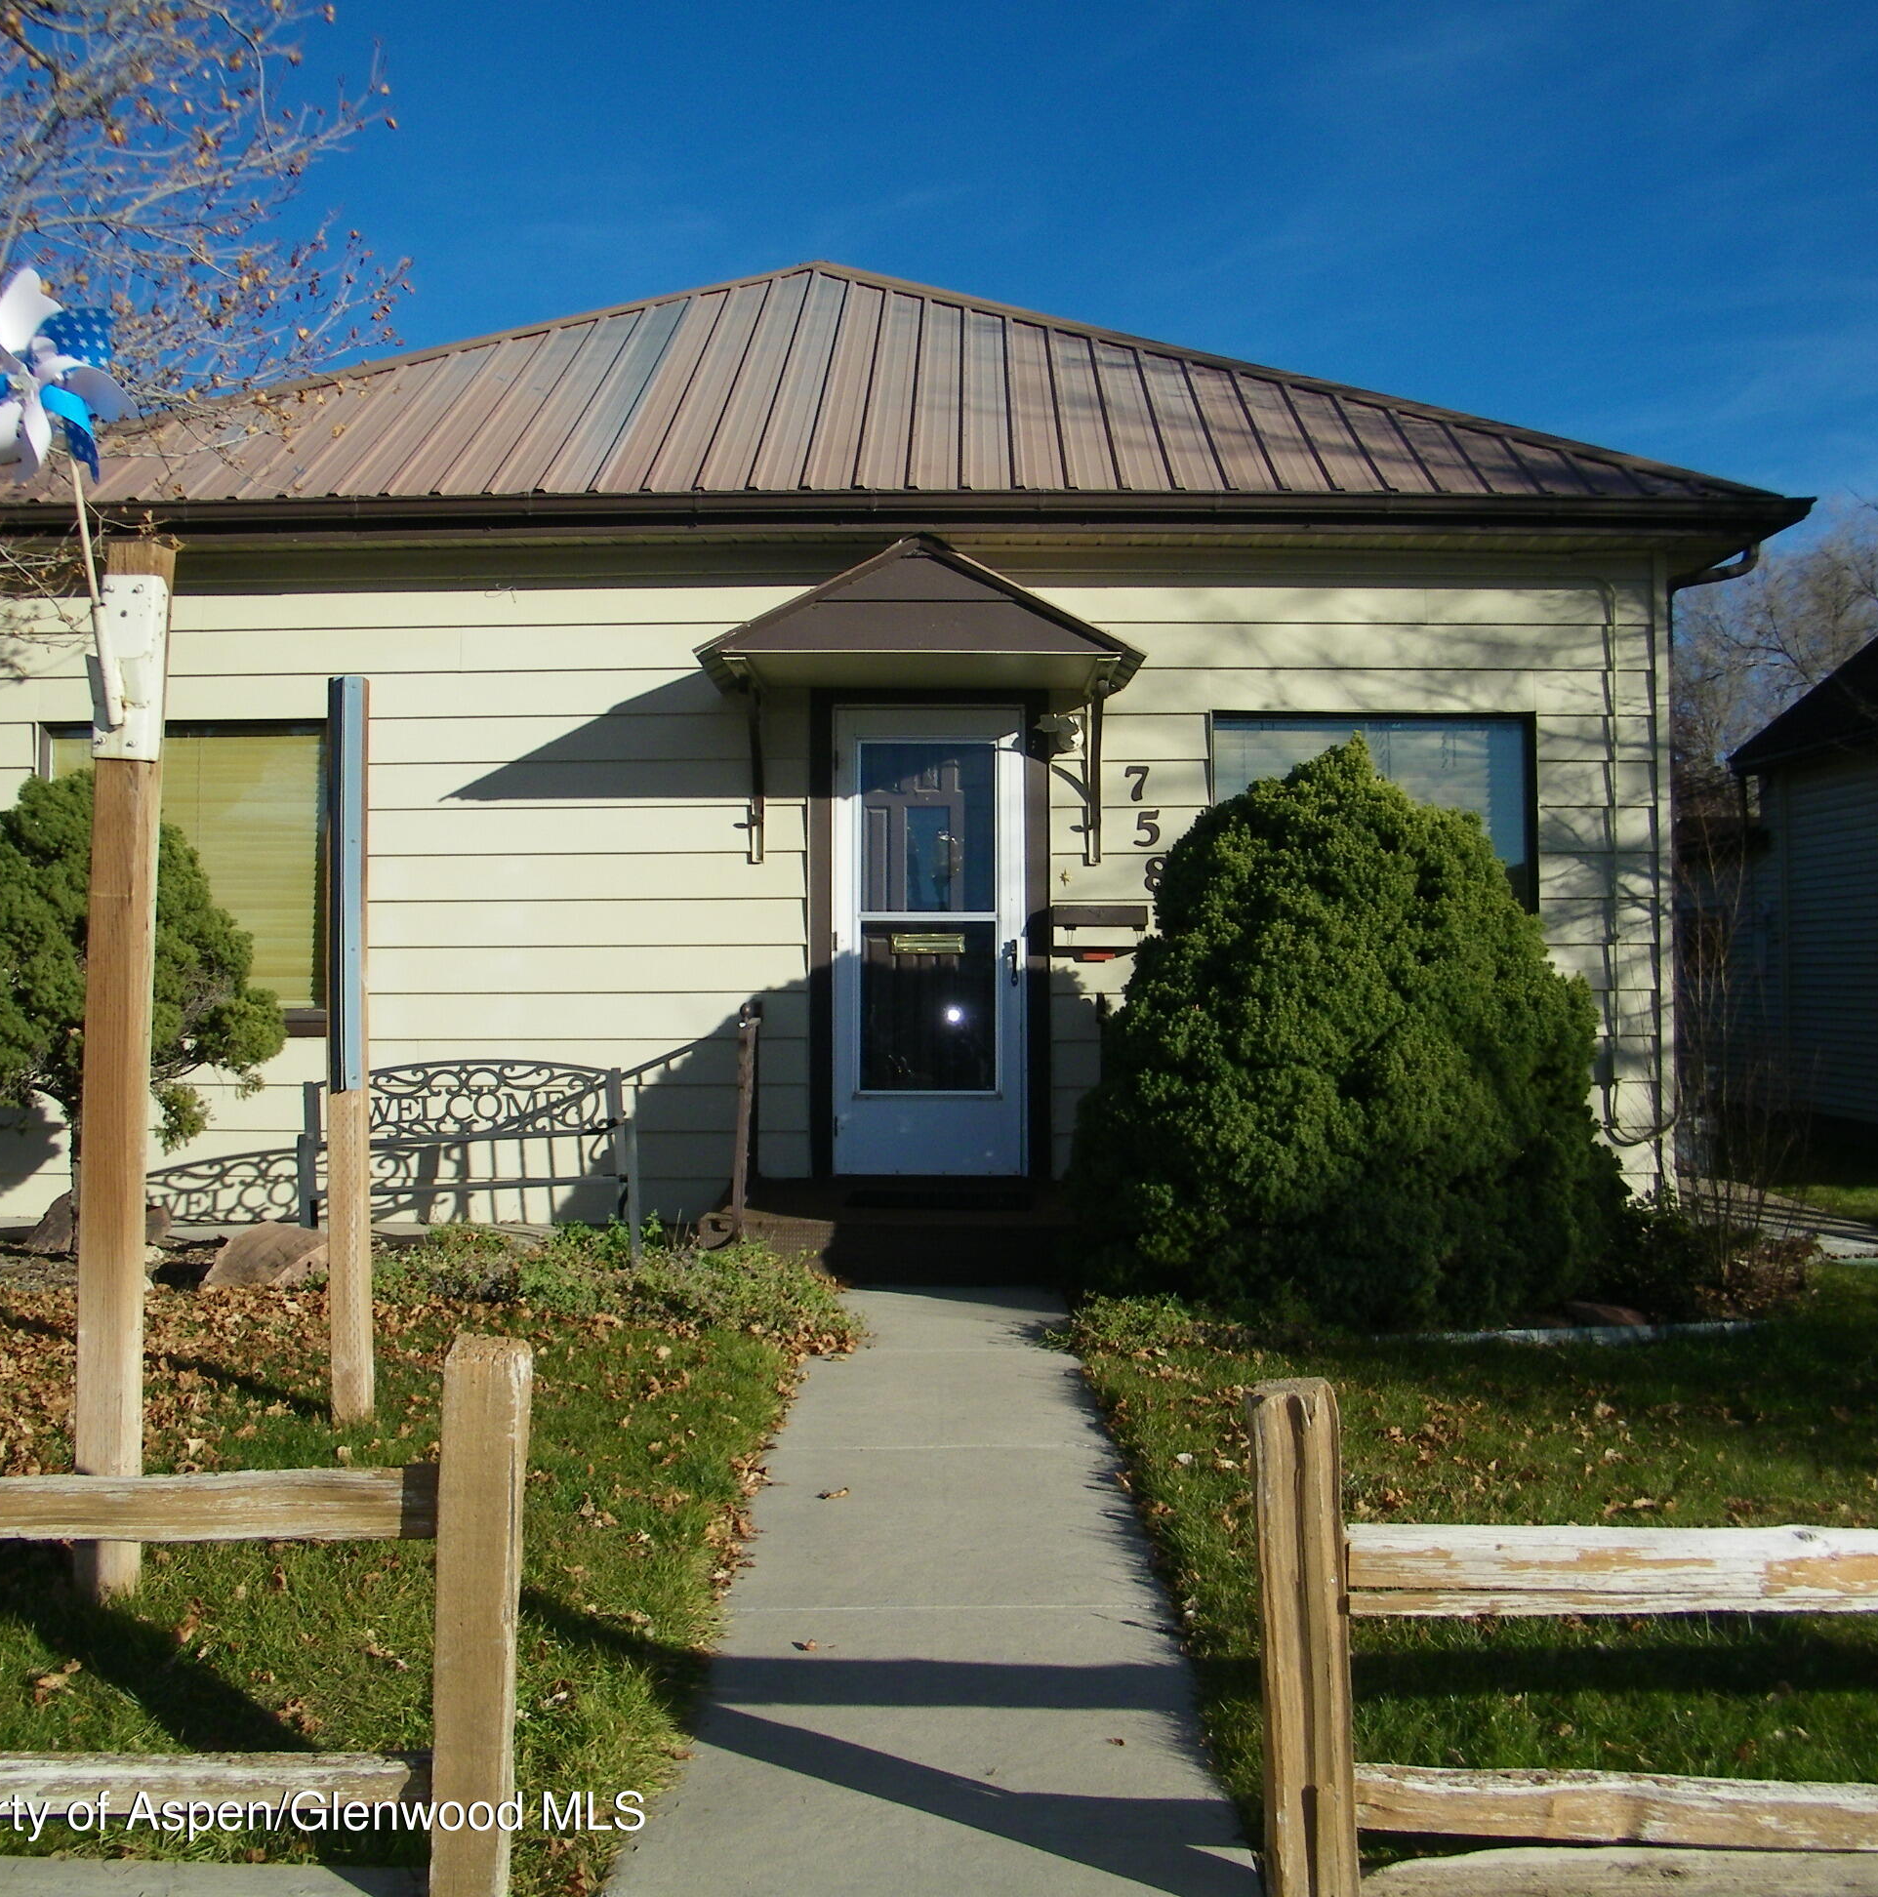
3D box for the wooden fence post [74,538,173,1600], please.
[{"bbox_3d":[-1.609,0.226,4.045,0.095,2.060,0.095,1,-2,0],"label":"wooden fence post"}]

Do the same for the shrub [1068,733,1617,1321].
[{"bbox_3d":[1.591,0.228,7.947,2.120,2.100,1.950,0,-2,0],"label":"shrub"}]

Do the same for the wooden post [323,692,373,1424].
[{"bbox_3d":[-1.649,0.280,5.724,0.095,2.080,0.095,-1,-2,0],"label":"wooden post"}]

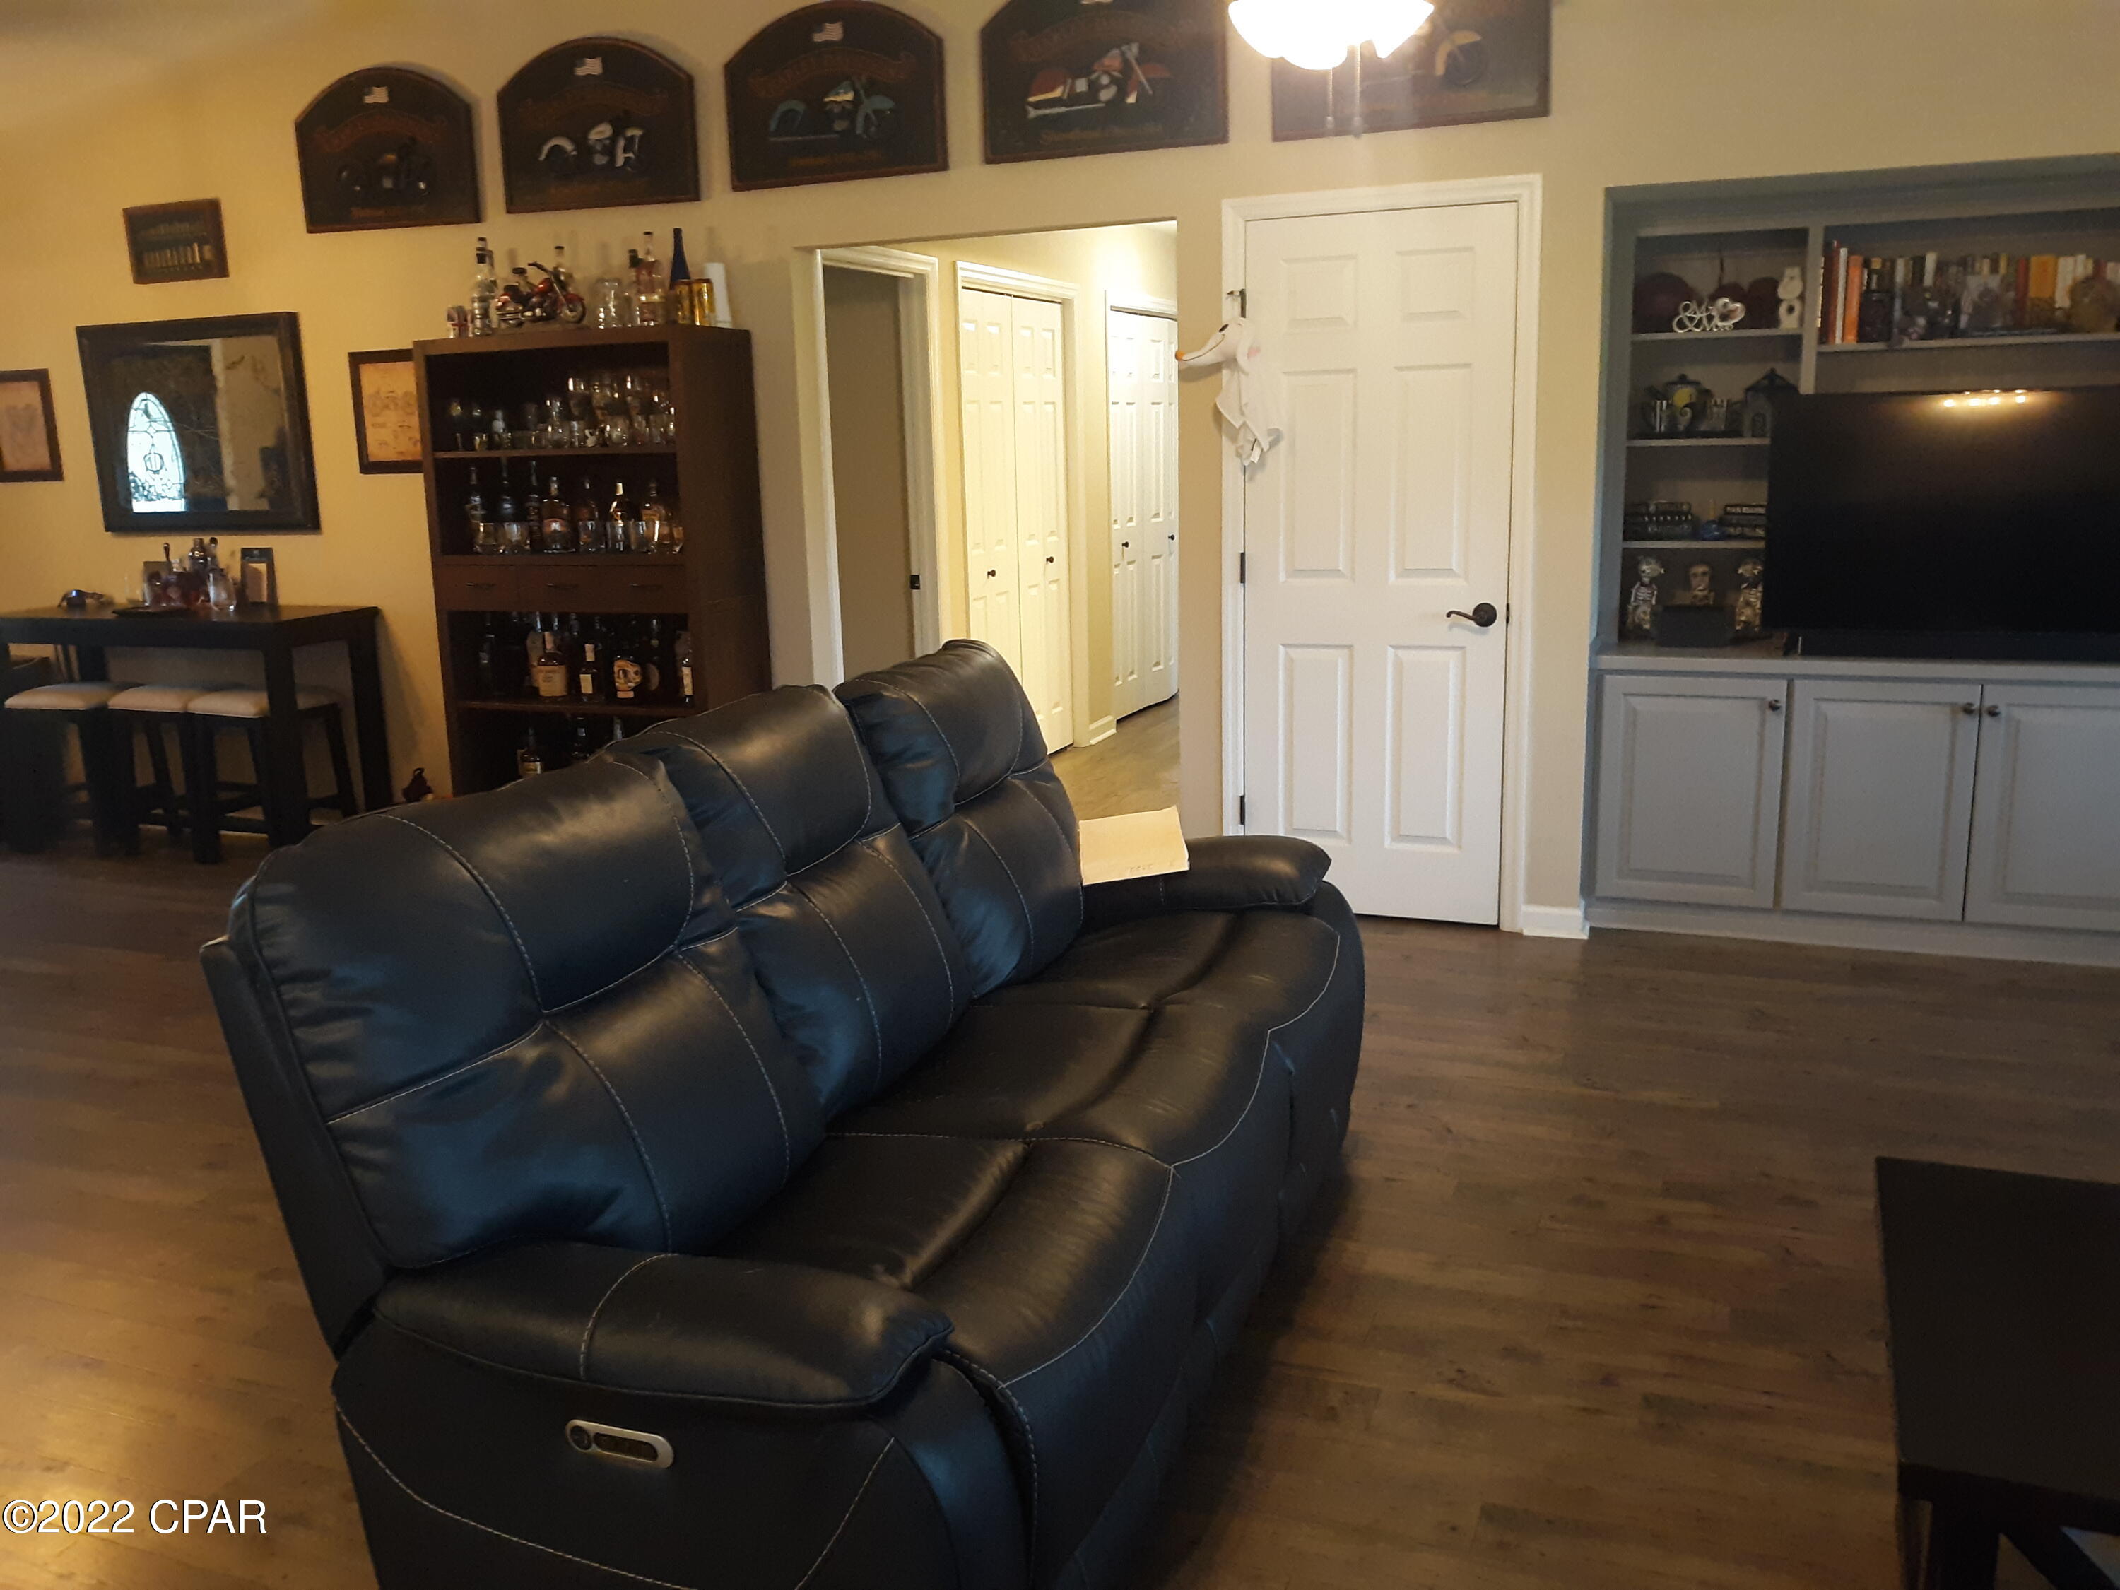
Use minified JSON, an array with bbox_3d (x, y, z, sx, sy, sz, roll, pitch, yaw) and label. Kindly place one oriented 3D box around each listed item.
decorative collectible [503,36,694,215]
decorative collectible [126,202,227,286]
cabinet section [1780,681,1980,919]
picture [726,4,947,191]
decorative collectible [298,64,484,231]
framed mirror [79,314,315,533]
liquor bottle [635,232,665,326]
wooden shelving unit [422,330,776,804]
[{"bbox_3d":[-1.519,-2.195,5.618,0.746,0.520,0.030,3,13,22],"label":"decorative collectible"},{"bbox_3d":[-3.283,-2.047,6.370,0.443,0.270,0.035,3,13,22],"label":"decorative collectible"},{"bbox_3d":[2.237,0.017,4.693,0.459,0.657,0.022,3,13,22],"label":"cabinet section"},{"bbox_3d":[-0.699,-2.162,5.290,0.744,0.516,0.030,3,13,22],"label":"picture"},{"bbox_3d":[-2.339,-2.234,5.945,0.738,0.523,0.030,3,13,22],"label":"decorative collectible"},{"bbox_3d":[-3.271,-1.393,6.508,1.073,0.779,0.040,3,13,22],"label":"framed mirror"},{"bbox_3d":[-1.262,-1.582,5.279,0.082,0.289,0.082,3,13,22],"label":"liquor bottle"},{"bbox_3d":[-1.527,-0.592,5.737,1.028,1.822,0.405,3,13,22],"label":"wooden shelving unit"}]

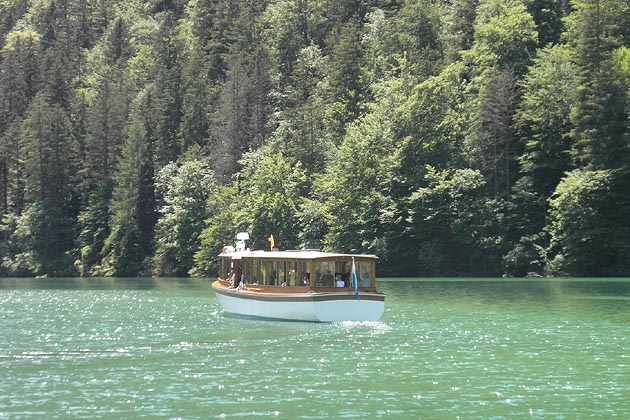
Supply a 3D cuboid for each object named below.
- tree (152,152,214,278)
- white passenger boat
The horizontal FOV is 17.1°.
[{"bbox_3d":[-14.091,0.429,225.000,6.500,13.200,6.500,0,-1,0],"label":"tree"},{"bbox_3d":[-1.970,3.000,96.300,3.500,3.750,18.000,0,-1,-22],"label":"white passenger boat"}]

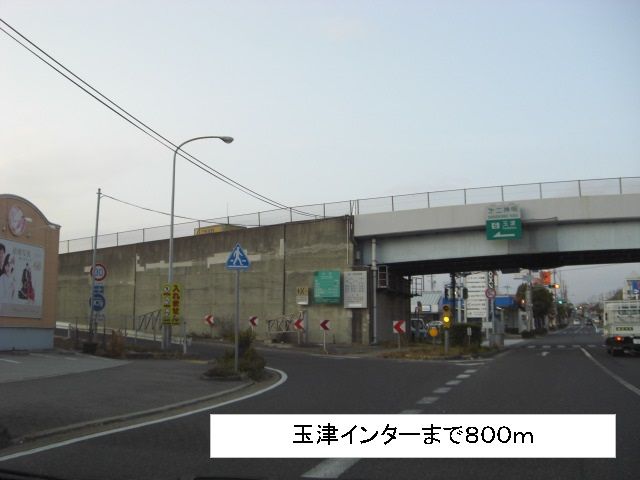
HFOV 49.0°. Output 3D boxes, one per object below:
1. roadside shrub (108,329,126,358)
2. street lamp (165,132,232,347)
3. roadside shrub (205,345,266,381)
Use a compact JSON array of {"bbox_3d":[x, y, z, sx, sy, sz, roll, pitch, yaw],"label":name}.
[{"bbox_3d":[-6.802,3.510,23.600,0.540,0.900,0.520,0,-6,0],"label":"roadside shrub"},{"bbox_3d":[-4.551,0.060,26.908,2.420,8.200,0.360,2,-7,-13],"label":"street lamp"},{"bbox_3d":[-1.876,2.742,15.600,1.200,0.680,1.100,0,-6,0],"label":"roadside shrub"}]

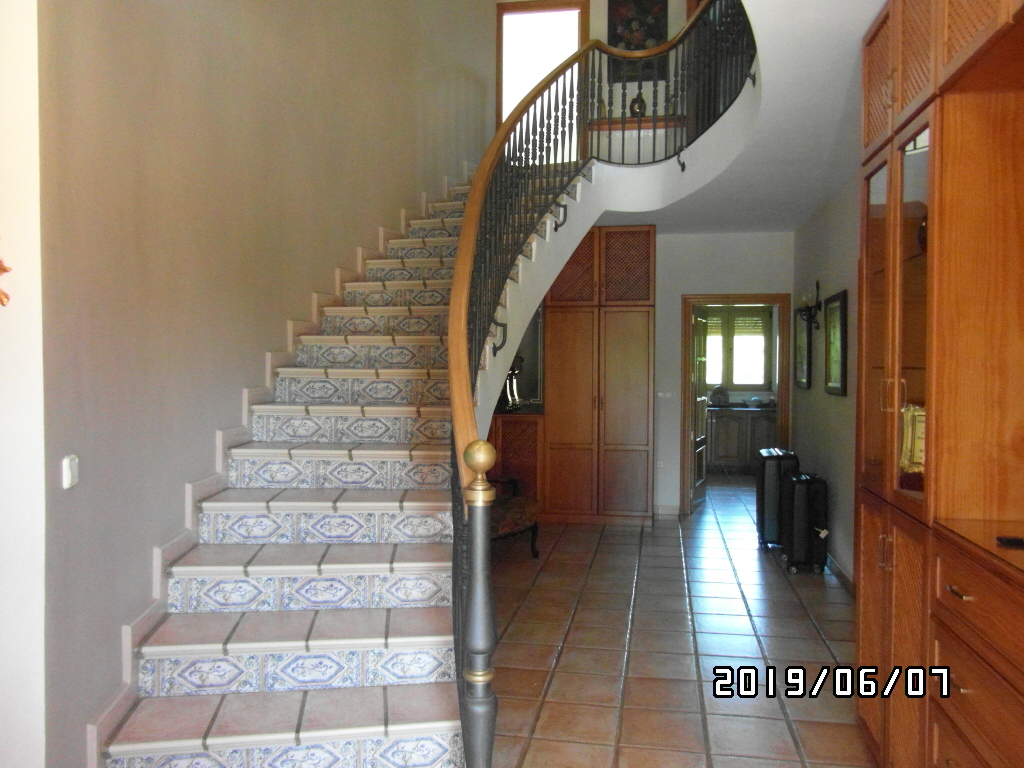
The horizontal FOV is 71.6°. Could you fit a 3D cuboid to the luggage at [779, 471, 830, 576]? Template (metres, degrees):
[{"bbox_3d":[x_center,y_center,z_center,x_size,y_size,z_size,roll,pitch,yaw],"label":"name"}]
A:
[{"bbox_3d":[2.097,0.982,5.120,0.250,0.645,0.440,0,1,12],"label":"luggage"}]

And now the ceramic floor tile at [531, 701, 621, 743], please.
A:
[{"bbox_3d":[0.267,1.367,2.857,0.306,0.012,0.300,0,1,10],"label":"ceramic floor tile"}]

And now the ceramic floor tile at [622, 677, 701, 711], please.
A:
[{"bbox_3d":[0.651,1.354,3.082,0.315,0.014,0.300,0,1,10],"label":"ceramic floor tile"}]

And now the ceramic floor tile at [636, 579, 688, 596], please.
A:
[{"bbox_3d":[0.970,1.322,4.585,0.314,0.012,0.297,0,2,10],"label":"ceramic floor tile"}]

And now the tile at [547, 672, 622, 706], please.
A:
[{"bbox_3d":[0.327,1.361,3.153,0.314,0.012,0.297,0,2,10],"label":"tile"}]

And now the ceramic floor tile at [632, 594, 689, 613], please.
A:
[{"bbox_3d":[0.906,1.335,4.296,0.306,0.012,0.300,0,1,10],"label":"ceramic floor tile"}]

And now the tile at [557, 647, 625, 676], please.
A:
[{"bbox_3d":[0.384,1.346,3.429,0.315,0.014,0.300,0,1,10],"label":"tile"}]

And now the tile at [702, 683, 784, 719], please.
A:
[{"bbox_3d":[0.984,1.364,3.057,0.314,0.012,0.297,0,2,10],"label":"tile"}]

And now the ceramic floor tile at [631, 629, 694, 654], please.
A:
[{"bbox_3d":[0.774,1.341,3.677,0.315,0.014,0.300,0,1,10],"label":"ceramic floor tile"}]

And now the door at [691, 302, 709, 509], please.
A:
[{"bbox_3d":[1.961,0.242,7.394,0.040,2.030,0.820,1,2,24],"label":"door"}]

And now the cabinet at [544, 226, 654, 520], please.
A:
[{"bbox_3d":[0.842,-0.083,6.771,1.010,2.700,0.580,0,1,9],"label":"cabinet"}]

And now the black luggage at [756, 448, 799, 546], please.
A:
[{"bbox_3d":[2.120,0.925,5.669,0.270,0.750,0.480,1,1,14],"label":"black luggage"}]

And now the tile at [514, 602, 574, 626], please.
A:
[{"bbox_3d":[0.188,1.337,4.094,0.306,0.012,0.300,0,1,10],"label":"tile"}]

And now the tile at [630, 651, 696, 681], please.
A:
[{"bbox_3d":[0.718,1.354,3.401,0.314,0.012,0.297,0,2,10],"label":"tile"}]

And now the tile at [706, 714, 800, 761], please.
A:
[{"bbox_3d":[0.921,1.372,2.761,0.314,0.012,0.297,0,2,10],"label":"tile"}]

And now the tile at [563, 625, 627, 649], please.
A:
[{"bbox_3d":[0.453,1.345,3.745,0.314,0.012,0.297,0,2,10],"label":"tile"}]

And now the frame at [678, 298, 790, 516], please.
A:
[{"bbox_3d":[2.154,0.198,6.871,1.009,2.114,0.130,0,2,8],"label":"frame"}]

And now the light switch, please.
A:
[{"bbox_3d":[-1.256,0.250,2.020,0.018,0.083,0.077,0,2,-12],"label":"light switch"}]

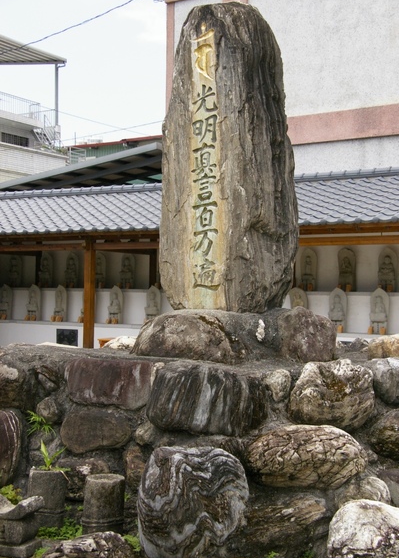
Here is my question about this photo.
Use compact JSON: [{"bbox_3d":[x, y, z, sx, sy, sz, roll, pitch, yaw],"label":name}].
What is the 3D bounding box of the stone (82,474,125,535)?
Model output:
[{"bbox_3d":[-0.516,1.219,4.650,0.220,0.330,0.220,0,0,0],"label":"stone"}]

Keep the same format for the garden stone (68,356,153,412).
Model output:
[{"bbox_3d":[-0.514,0.609,5.000,0.510,0.320,0.320,0,0,0],"label":"garden stone"}]

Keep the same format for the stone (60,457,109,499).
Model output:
[{"bbox_3d":[-0.625,1.094,4.750,0.290,0.240,0.240,0,0,0],"label":"stone"}]

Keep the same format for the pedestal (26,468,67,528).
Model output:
[{"bbox_3d":[-0.839,1.204,4.750,0.210,0.300,0.210,0,0,0],"label":"pedestal"}]

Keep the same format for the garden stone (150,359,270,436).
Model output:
[{"bbox_3d":[0.045,0.664,4.850,0.670,0.420,0.420,0,0,0],"label":"garden stone"}]

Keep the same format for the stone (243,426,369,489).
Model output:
[{"bbox_3d":[0.599,0.984,4.800,0.640,0.340,0.420,0,0,8],"label":"stone"}]

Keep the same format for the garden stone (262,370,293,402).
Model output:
[{"bbox_3d":[0.489,0.676,5.500,0.200,0.200,0.180,0,0,0],"label":"garden stone"}]

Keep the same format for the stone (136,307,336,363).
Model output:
[{"bbox_3d":[0.208,0.340,5.300,1.150,0.310,0.700,0,0,22],"label":"stone"}]

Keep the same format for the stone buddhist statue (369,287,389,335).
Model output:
[{"bbox_3d":[2.514,0.457,12.094,0.250,0.650,0.160,0,0,30],"label":"stone buddhist statue"}]

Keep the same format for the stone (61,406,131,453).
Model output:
[{"bbox_3d":[-0.595,0.875,5.000,0.390,0.250,0.300,0,0,15],"label":"stone"}]

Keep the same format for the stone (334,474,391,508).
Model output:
[{"bbox_3d":[0.922,1.219,4.900,0.320,0.230,0.250,0,0,0],"label":"stone"}]

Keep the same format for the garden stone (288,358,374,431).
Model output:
[{"bbox_3d":[0.762,0.667,5.000,0.460,0.390,0.380,0,0,10],"label":"garden stone"}]

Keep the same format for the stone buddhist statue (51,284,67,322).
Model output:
[{"bbox_3d":[-2.739,0.481,17.001,0.280,0.720,0.170,0,0,31],"label":"stone buddhist statue"}]

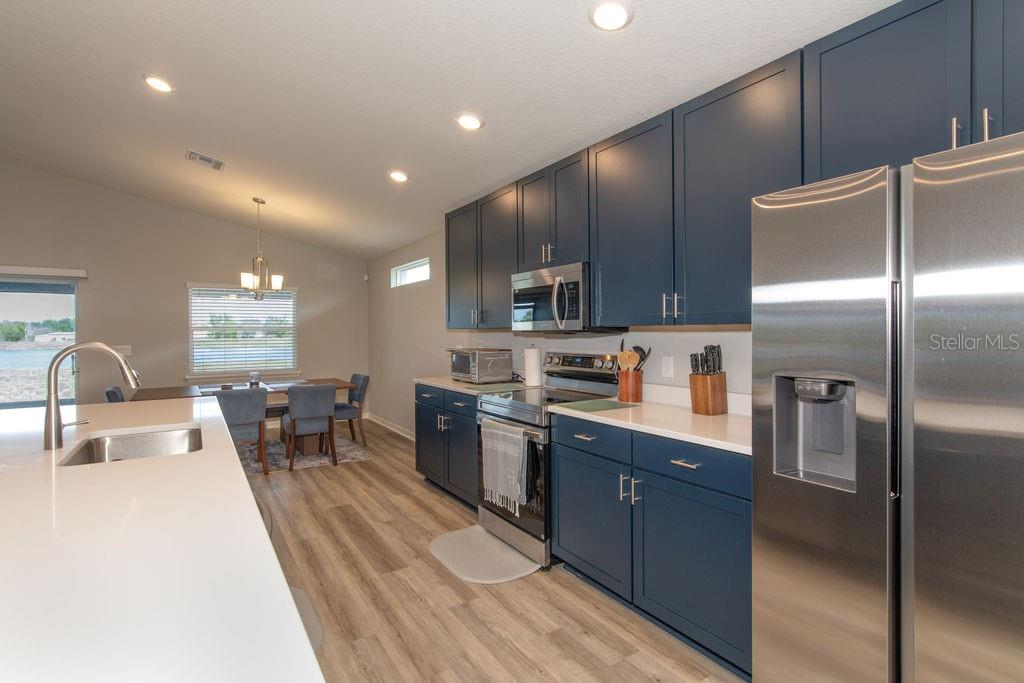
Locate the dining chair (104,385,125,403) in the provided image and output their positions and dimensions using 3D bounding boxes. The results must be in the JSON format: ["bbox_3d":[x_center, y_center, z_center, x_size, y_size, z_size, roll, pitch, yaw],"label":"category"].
[{"bbox_3d":[-3.552,0.846,4.679,0.600,0.830,0.460,-1,2,-34],"label":"dining chair"}]

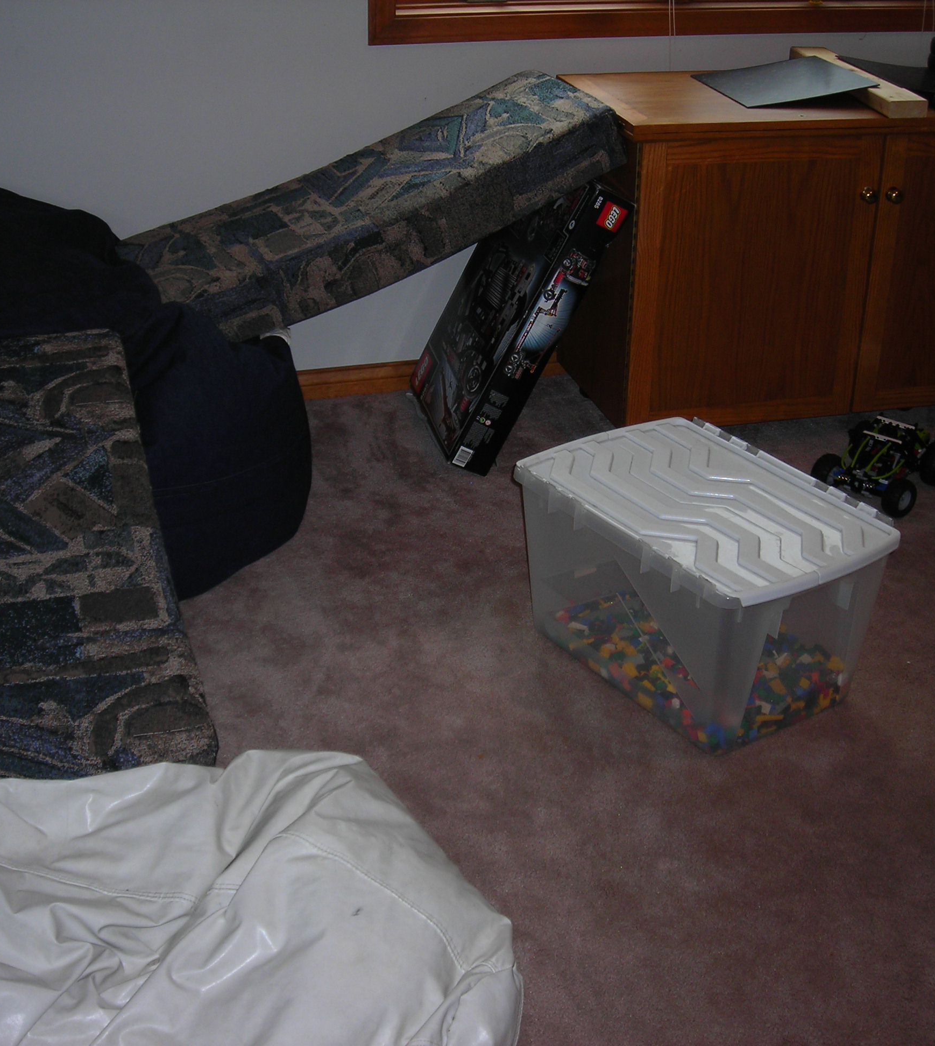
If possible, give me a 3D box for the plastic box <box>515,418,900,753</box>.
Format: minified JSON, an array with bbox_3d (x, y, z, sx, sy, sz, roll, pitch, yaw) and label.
[{"bbox_3d":[0.337,0.086,2.255,0.336,0.286,0.476,-17,33,-31],"label":"plastic box"}]

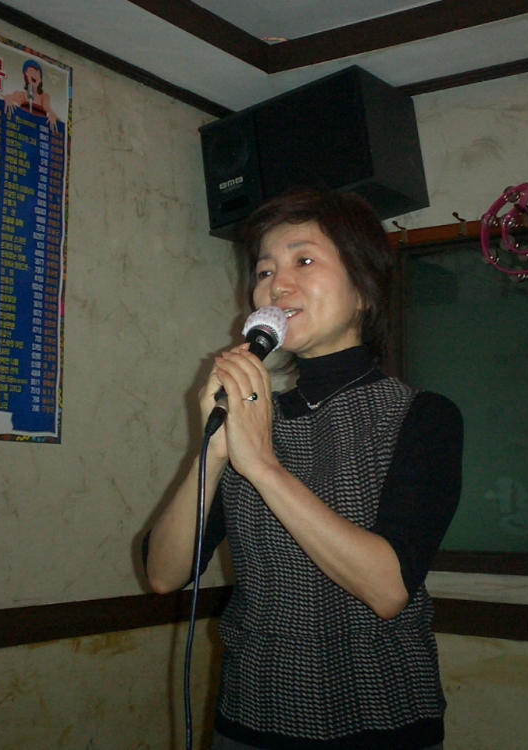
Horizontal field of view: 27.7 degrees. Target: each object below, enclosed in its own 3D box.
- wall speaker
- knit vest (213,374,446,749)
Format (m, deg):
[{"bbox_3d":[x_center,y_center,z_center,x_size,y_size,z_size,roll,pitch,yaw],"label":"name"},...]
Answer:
[{"bbox_3d":[0.132,-0.568,2.910,0.505,0.302,0.306,-13,-11,34],"label":"wall speaker"},{"bbox_3d":[0.092,0.248,1.520,0.350,0.482,0.260,-3,-7,32],"label":"knit vest"}]

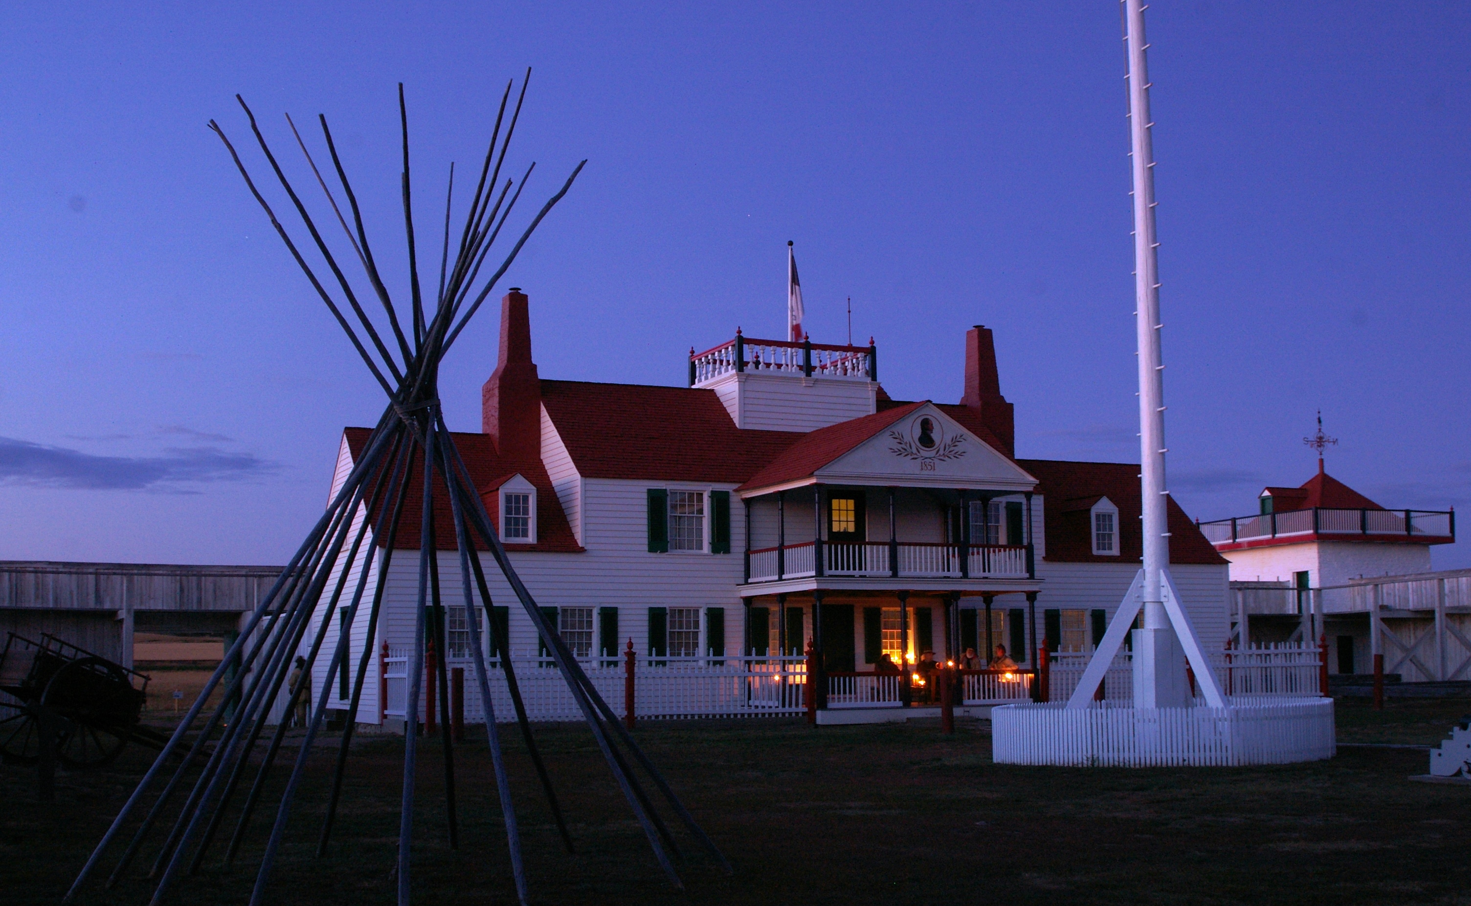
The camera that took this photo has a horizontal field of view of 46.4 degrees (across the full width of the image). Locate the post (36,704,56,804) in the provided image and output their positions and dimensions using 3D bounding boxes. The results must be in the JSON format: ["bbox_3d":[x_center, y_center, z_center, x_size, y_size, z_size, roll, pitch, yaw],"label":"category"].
[{"bbox_3d":[-8.155,3.564,20.300,0.180,1.157,0.180,2,-7,-24],"label":"post"}]

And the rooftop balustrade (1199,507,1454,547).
[{"bbox_3d":[27.920,3.625,81.489,8.800,1.500,8.600,3,-8,-24],"label":"rooftop balustrade"}]

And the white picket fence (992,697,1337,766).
[{"bbox_3d":[6.368,4.142,25.582,5.119,0.780,5.119,-1,-7,0],"label":"white picket fence"}]

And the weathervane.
[{"bbox_3d":[28.096,-0.524,82.269,1.600,2.950,1.500,-3,-7,19],"label":"weathervane"}]

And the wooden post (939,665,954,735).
[{"bbox_3d":[4.241,5.019,34.804,0.240,1.400,0.240,3,-8,-24],"label":"wooden post"}]

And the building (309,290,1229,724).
[{"bbox_3d":[2.244,1.375,44.232,24.000,11.000,11.700,3,-8,-24],"label":"building"}]

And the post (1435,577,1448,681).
[{"bbox_3d":[28.877,7.267,70.144,0.300,4.450,0.300,3,-8,-24],"label":"post"}]

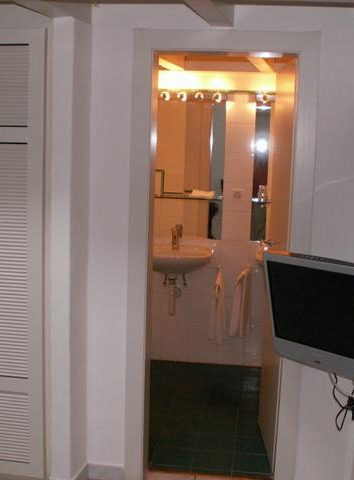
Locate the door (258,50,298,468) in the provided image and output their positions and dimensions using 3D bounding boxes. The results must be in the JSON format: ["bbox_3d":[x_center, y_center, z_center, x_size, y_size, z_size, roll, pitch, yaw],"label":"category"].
[{"bbox_3d":[0.513,0.118,3.290,0.041,1.955,0.602,2,8,0],"label":"door"}]

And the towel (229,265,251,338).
[{"bbox_3d":[0.452,0.433,4.590,0.146,0.509,0.061,3,8,7],"label":"towel"}]

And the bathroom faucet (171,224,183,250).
[{"bbox_3d":[-0.010,-0.009,4.434,0.058,0.158,0.128,3,8,7],"label":"bathroom faucet"}]

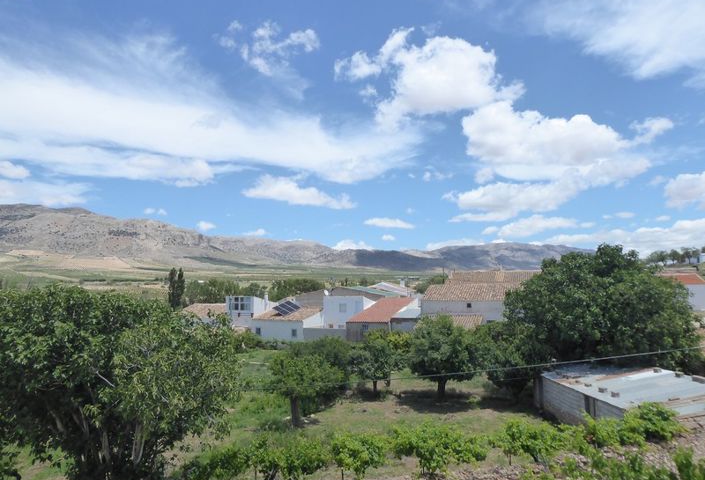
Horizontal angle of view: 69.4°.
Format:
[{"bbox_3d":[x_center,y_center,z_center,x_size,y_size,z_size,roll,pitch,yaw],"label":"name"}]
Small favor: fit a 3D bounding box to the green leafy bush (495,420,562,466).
[{"bbox_3d":[7.688,8.957,22.358,2.900,1.900,2.100,0,-2,0],"label":"green leafy bush"}]

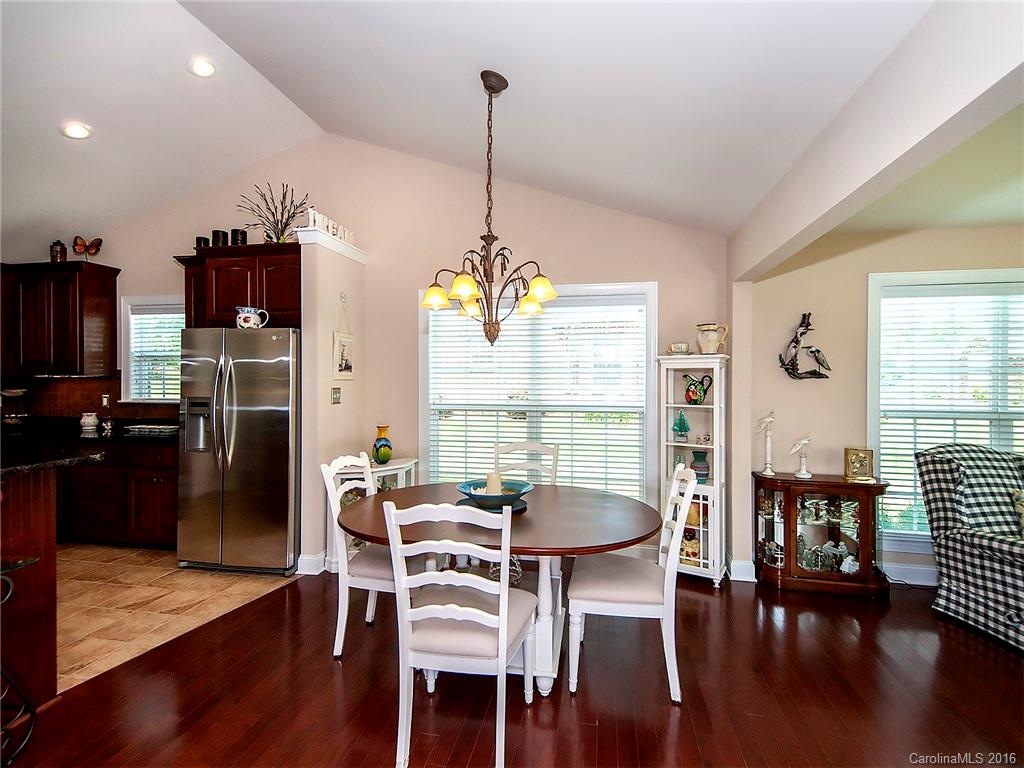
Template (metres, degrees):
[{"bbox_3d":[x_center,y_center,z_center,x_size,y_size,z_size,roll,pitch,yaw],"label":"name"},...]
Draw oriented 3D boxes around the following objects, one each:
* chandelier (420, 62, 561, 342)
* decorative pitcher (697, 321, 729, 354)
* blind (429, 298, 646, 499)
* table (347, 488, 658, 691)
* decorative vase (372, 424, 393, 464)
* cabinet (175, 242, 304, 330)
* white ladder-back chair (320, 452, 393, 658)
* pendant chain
[{"bbox_3d":[-0.118,-0.890,2.398,0.680,1.384,0.680,0,1,11],"label":"chandelier"},{"bbox_3d":[1.406,-0.313,3.313,0.215,0.230,0.155,0,0,23],"label":"decorative pitcher"},{"bbox_3d":[0.164,0.195,3.794,1.750,1.740,0.060,0,0,11],"label":"blind"},{"bbox_3d":[-0.060,0.994,2.350,1.540,0.760,1.110,0,0,5],"label":"table"},{"bbox_3d":[-1.002,0.462,3.696,0.153,0.310,0.153,0,0,11],"label":"decorative vase"},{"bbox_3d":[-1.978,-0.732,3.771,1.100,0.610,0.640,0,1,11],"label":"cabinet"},{"bbox_3d":[-0.650,0.881,2.500,0.570,0.980,0.480,0,0,9],"label":"white ladder-back chair"},{"bbox_3d":[-0.107,-1.110,2.395,0.035,0.724,0.035,0,1,11],"label":"pendant chain"}]

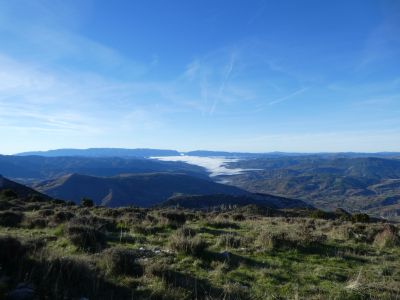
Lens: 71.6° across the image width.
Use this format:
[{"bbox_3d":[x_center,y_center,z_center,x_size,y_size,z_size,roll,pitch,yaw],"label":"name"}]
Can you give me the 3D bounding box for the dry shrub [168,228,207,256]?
[{"bbox_3d":[-0.275,1.991,6.100,0.836,0.579,0.752,0,0,0],"label":"dry shrub"}]

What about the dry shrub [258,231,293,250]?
[{"bbox_3d":[1.800,2.187,6.700,0.870,0.454,0.739,0,0,0],"label":"dry shrub"}]

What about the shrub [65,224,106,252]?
[{"bbox_3d":[-2.519,1.947,6.100,0.924,0.579,0.785,0,0,0],"label":"shrub"}]

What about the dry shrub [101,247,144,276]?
[{"bbox_3d":[-1.328,1.910,4.750,0.685,0.483,0.617,0,0,0],"label":"dry shrub"}]

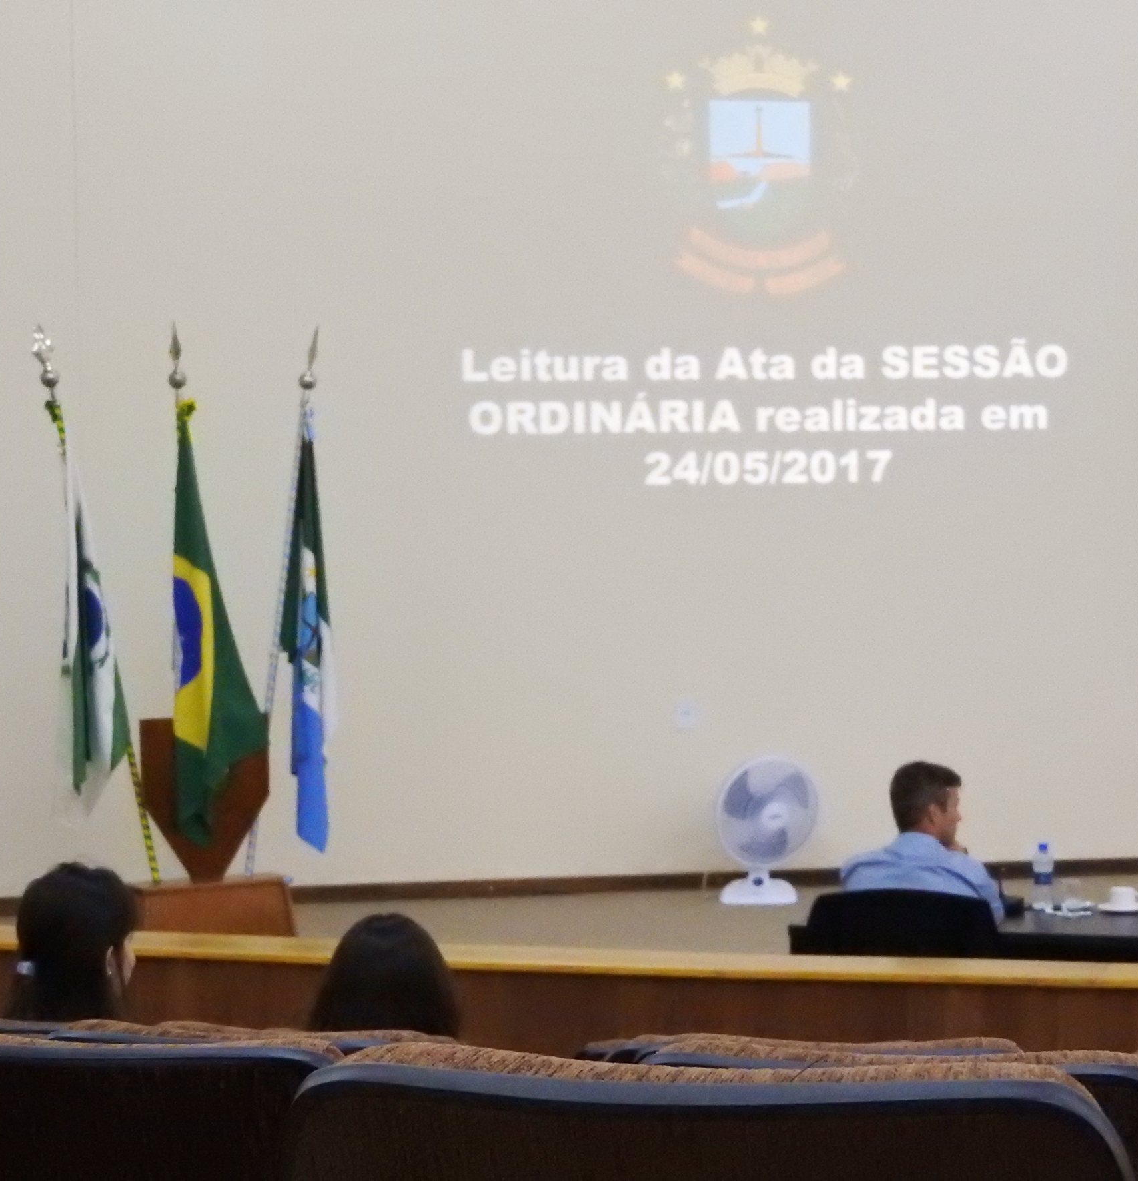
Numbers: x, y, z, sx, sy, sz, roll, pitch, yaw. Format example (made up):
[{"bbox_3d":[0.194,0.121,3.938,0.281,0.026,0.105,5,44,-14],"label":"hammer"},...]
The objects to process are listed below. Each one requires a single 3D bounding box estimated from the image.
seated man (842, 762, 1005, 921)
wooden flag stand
[{"bbox_3d":[0.995,1.067,12.974,0.540,1.218,0.720,1,4,24],"label":"seated man"},{"bbox_3d":[-1.383,0.938,18.300,0.620,0.903,0.340,-2,4,-20],"label":"wooden flag stand"}]

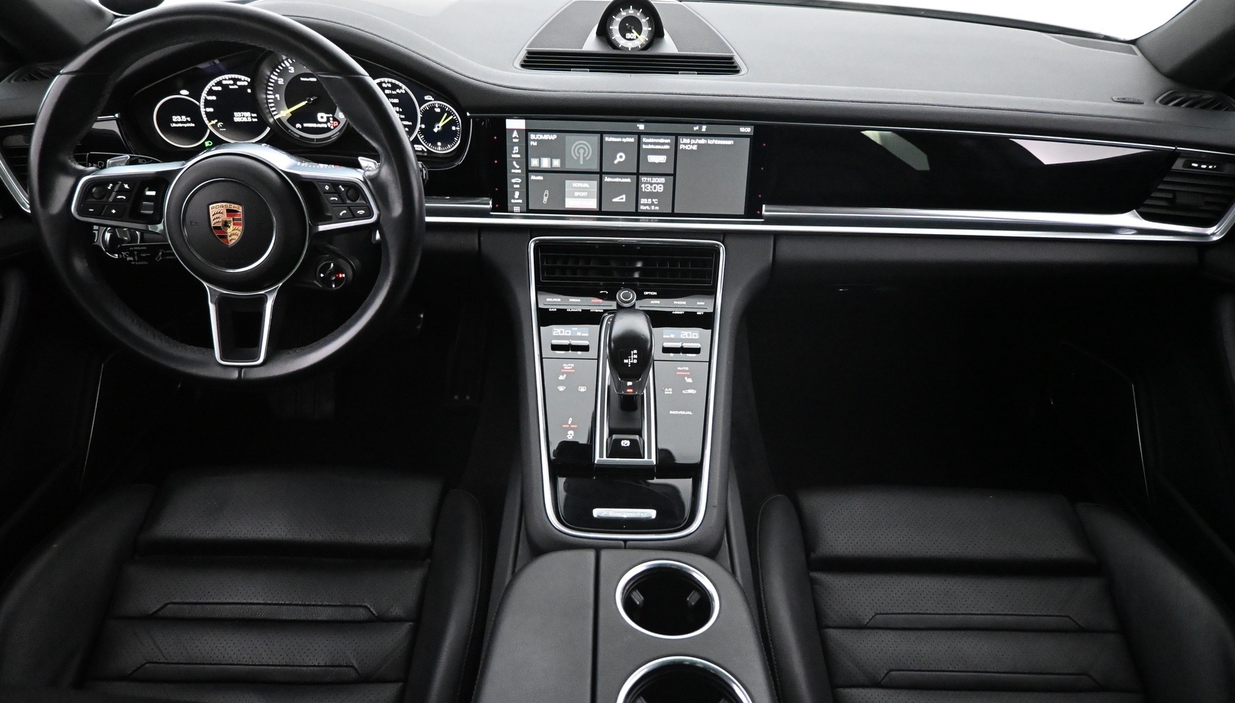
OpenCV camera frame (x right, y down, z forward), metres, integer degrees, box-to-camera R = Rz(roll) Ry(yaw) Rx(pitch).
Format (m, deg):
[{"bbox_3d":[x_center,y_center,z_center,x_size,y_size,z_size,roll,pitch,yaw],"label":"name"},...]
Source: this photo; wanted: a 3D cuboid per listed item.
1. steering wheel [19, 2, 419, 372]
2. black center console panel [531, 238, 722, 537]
[{"bbox_3d":[-0.383,-0.153,0.838,0.375,0.375,0.088,-1,18,-6],"label":"steering wheel"},{"bbox_3d":[0.011,0.022,0.892,0.228,0.180,0.370,1,34,-2],"label":"black center console panel"}]

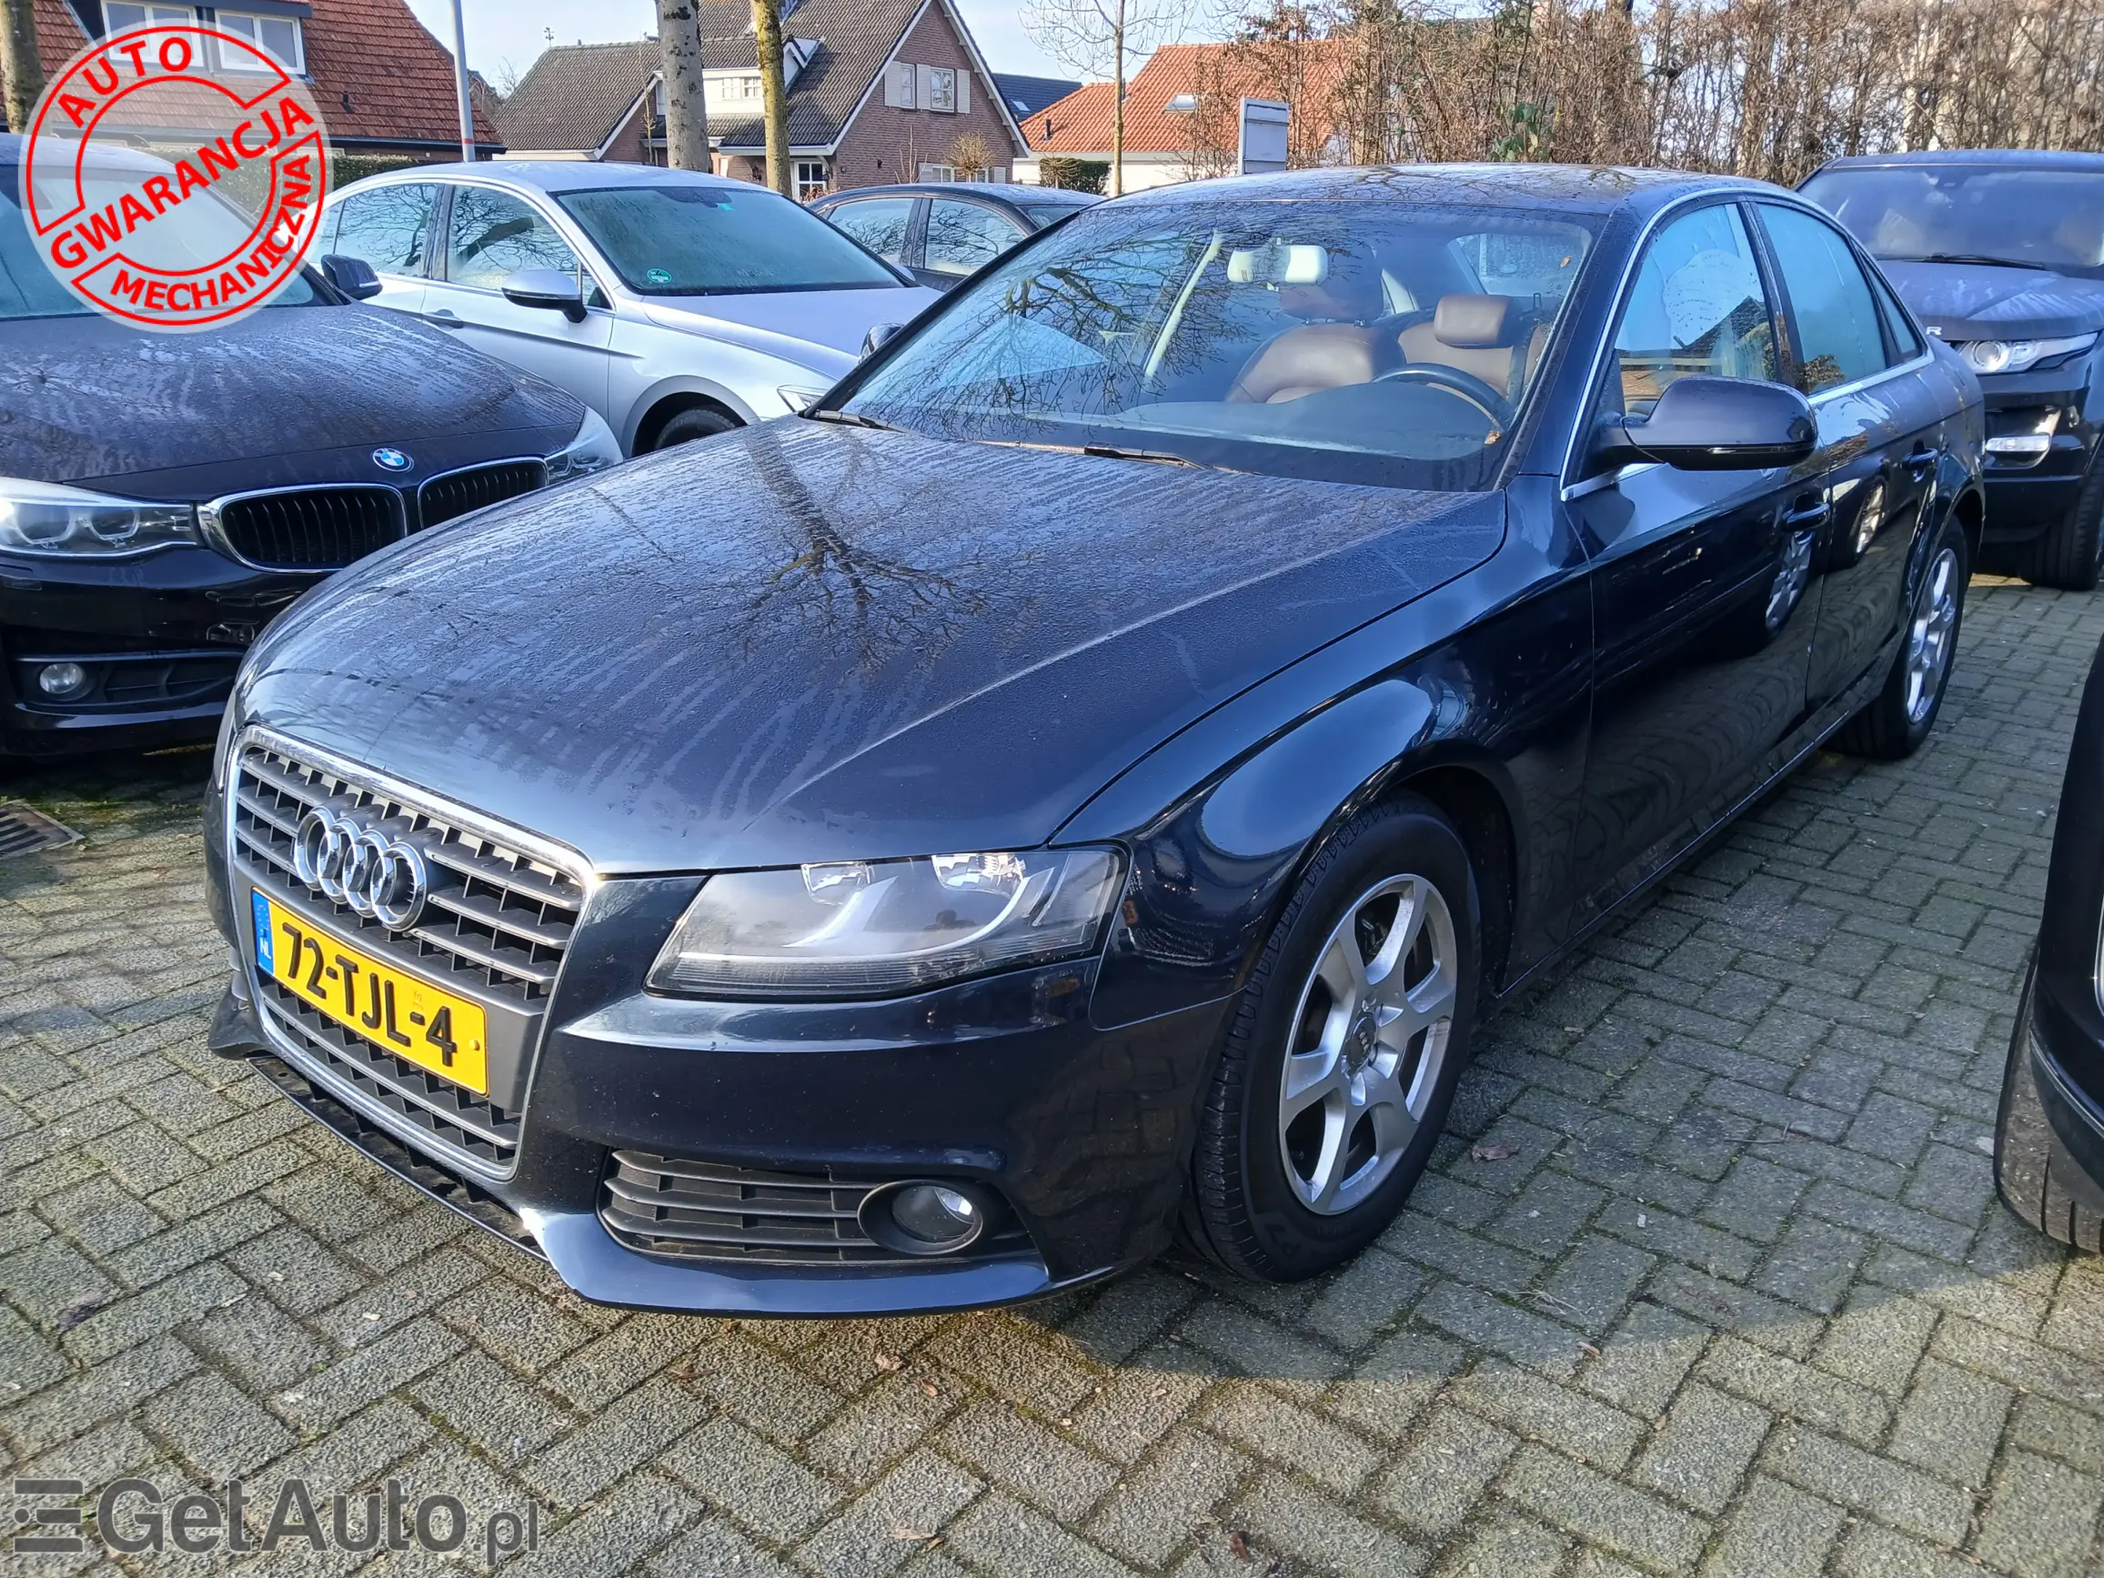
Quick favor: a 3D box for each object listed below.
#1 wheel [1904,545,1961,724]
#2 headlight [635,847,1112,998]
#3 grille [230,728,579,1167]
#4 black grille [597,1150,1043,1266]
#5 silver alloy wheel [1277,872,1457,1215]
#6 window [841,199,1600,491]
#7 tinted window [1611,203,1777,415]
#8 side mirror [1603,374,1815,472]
[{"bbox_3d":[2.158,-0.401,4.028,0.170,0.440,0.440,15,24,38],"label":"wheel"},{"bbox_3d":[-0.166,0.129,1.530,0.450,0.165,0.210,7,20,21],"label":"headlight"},{"bbox_3d":[-0.772,0.186,1.811,0.765,0.420,0.110,15,17,38],"label":"grille"},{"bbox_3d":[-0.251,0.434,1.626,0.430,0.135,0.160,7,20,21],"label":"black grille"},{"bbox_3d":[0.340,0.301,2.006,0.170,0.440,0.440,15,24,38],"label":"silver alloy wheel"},{"bbox_3d":[0.258,-0.805,2.766,1.420,0.140,0.850,15,54,38],"label":"window"},{"bbox_3d":[1.011,-0.776,2.571,0.070,0.400,0.830,-14,5,44],"label":"tinted window"},{"bbox_3d":[0.938,-0.510,2.208,0.235,0.142,0.180,15,24,38],"label":"side mirror"}]

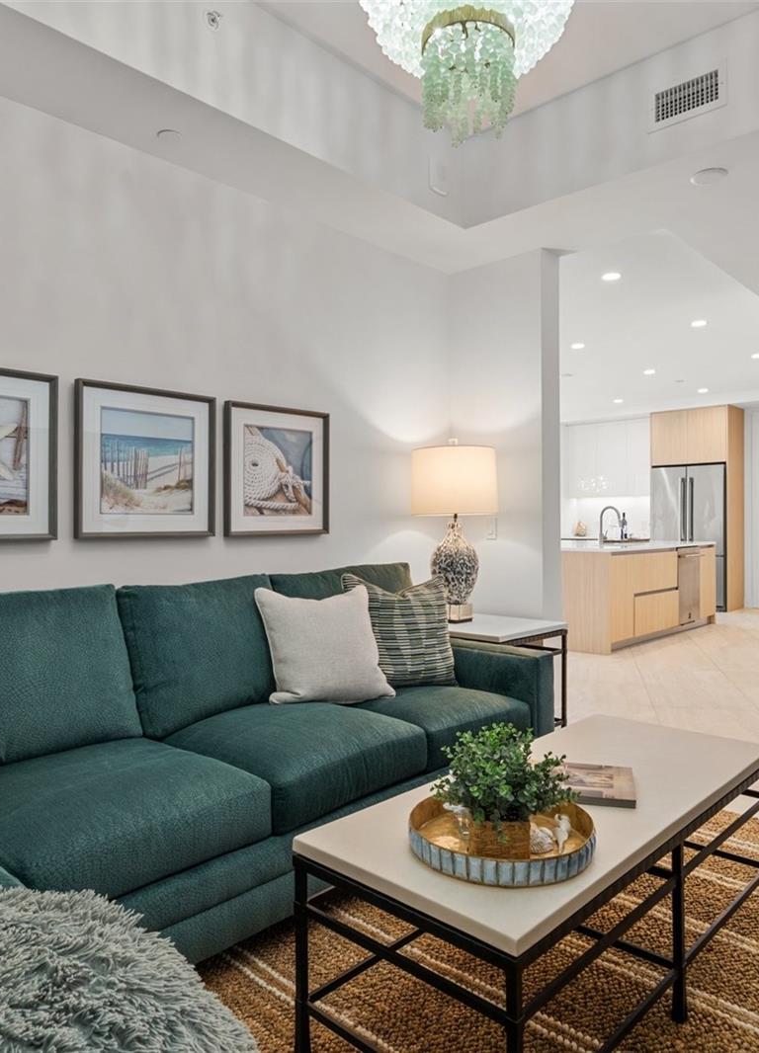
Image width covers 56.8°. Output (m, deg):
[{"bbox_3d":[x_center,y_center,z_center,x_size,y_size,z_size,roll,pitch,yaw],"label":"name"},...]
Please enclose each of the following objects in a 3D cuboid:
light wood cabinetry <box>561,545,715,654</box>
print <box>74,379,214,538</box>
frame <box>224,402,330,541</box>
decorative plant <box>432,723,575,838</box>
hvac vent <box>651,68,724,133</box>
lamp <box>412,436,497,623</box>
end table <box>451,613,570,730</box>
[{"bbox_3d":[2.510,0.625,7.184,0.924,0.913,2.442,0,0,44],"label":"light wood cabinetry"},{"bbox_3d":[-0.894,-0.244,2.746,0.034,0.580,0.569,0,0,44],"label":"print"},{"bbox_3d":[-0.451,-0.248,3.198,0.034,0.575,0.564,0,0,44],"label":"frame"},{"bbox_3d":[0.250,0.516,1.459,0.286,0.226,0.291,0,0,44],"label":"decorative plant"},{"bbox_3d":[1.181,-1.663,2.714,0.302,0.165,0.028,0,0,44],"label":"hvac vent"},{"bbox_3d":[0.399,0.021,3.707,0.451,0.953,0.451,0,0,0],"label":"lamp"},{"bbox_3d":[0.512,0.794,3.587,0.671,0.594,0.611,0,0,44],"label":"end table"}]

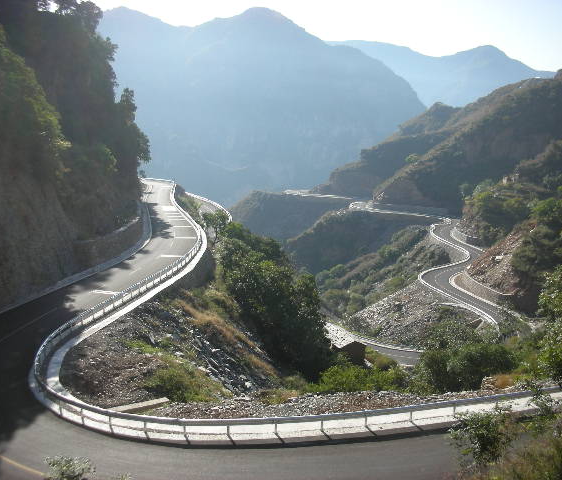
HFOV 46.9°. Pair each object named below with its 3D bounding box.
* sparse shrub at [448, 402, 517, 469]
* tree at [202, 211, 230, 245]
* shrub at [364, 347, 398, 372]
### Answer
[{"bbox_3d":[4.982,4.883,16.000,1.620,1.420,1.350,0,8,0],"label":"sparse shrub"},{"bbox_3d":[-10.628,-2.028,105.000,4.500,5.200,4.200,0,8,0],"label":"tree"},{"bbox_3d":[14.146,16.847,92.000,4.700,2.500,3.800,0,8,0],"label":"shrub"}]

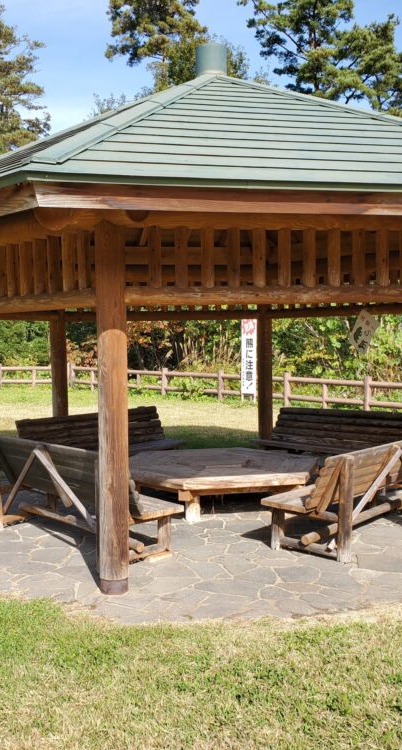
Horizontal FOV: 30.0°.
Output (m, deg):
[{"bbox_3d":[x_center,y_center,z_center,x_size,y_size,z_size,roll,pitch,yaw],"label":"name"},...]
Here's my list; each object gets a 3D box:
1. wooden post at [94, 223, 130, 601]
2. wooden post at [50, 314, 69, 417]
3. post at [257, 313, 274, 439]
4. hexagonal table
[{"bbox_3d":[-0.561,0.201,4.780,0.188,2.370,0.188,-1,2,-7],"label":"wooden post"},{"bbox_3d":[-1.750,0.021,9.353,0.193,2.370,0.193,-1,2,-11],"label":"wooden post"},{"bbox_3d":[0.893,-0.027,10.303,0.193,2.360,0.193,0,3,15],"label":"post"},{"bbox_3d":[0.166,1.025,7.211,2.147,0.384,1.860,-1,3,-15],"label":"hexagonal table"}]

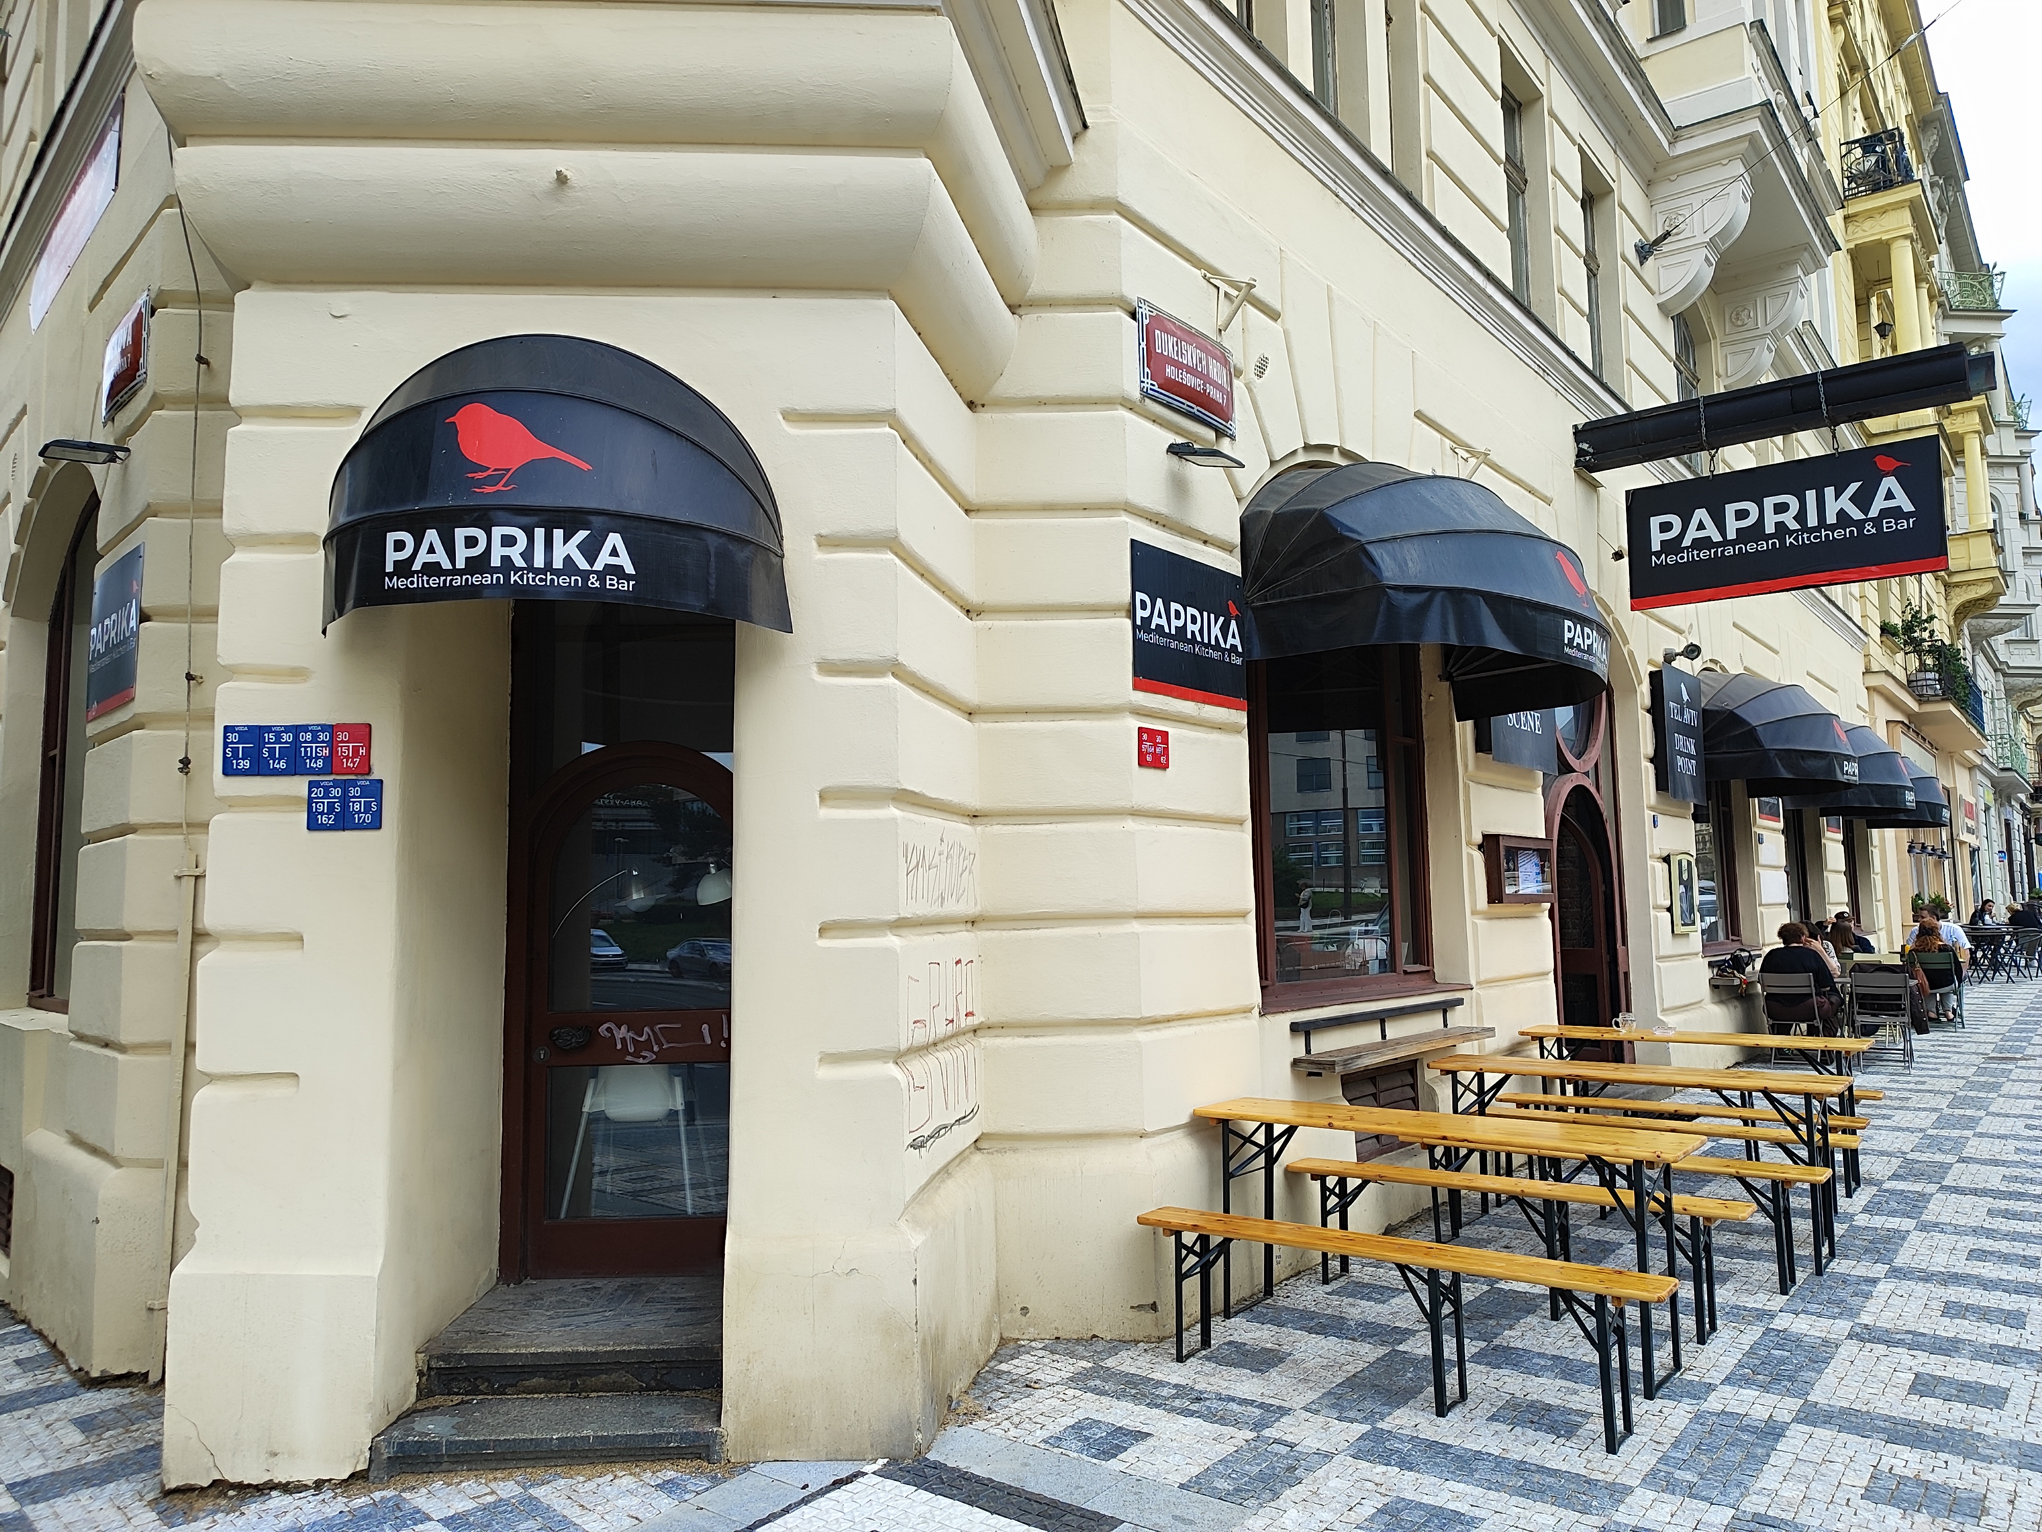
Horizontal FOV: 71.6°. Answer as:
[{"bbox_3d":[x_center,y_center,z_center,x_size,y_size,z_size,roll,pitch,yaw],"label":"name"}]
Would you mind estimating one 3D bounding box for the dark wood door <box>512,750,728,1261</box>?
[{"bbox_3d":[-1.443,0.927,5.490,0.980,2.040,0.100,-1,-6,-3],"label":"dark wood door"}]

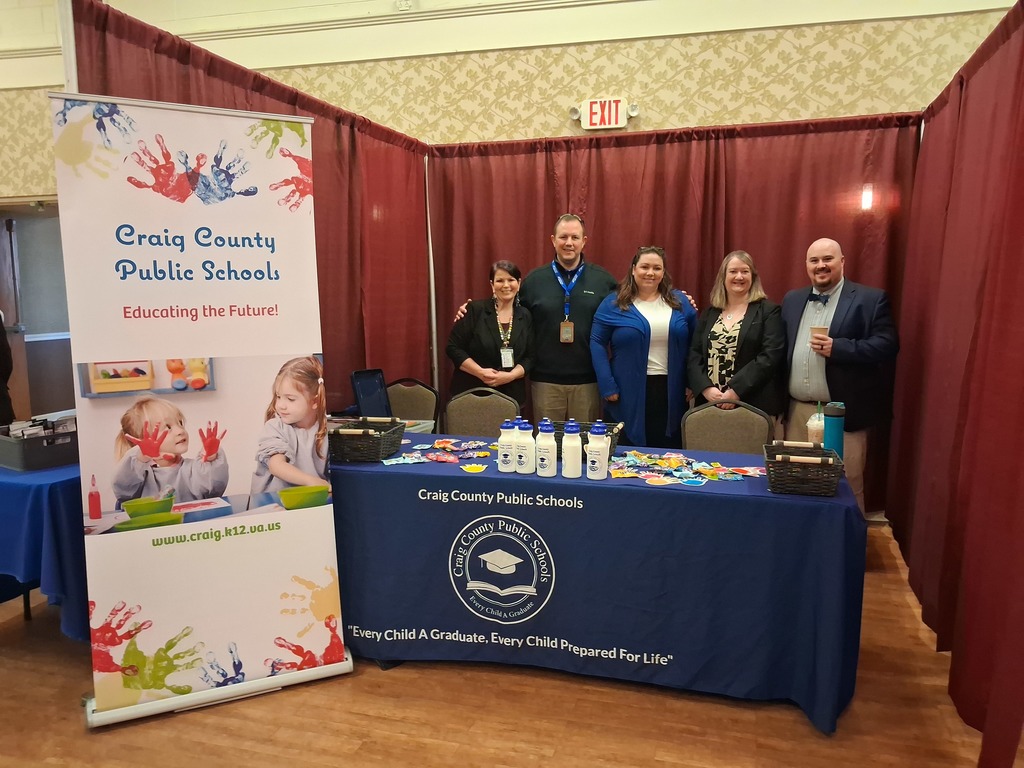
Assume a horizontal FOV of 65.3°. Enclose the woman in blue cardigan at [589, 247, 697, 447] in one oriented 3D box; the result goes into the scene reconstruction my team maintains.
[{"bbox_3d":[0.688,0.119,4.229,0.550,1.670,0.370,-1,7,-3],"label":"woman in blue cardigan"}]

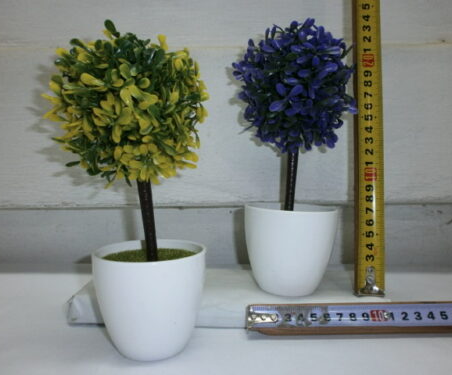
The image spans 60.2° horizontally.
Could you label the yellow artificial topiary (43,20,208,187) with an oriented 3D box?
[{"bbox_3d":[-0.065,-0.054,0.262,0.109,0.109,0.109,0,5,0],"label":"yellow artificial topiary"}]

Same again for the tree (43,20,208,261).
[{"bbox_3d":[-0.065,-0.029,0.264,0.109,0.159,0.109,0,5,0],"label":"tree"}]

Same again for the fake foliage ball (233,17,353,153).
[{"bbox_3d":[0.055,-0.082,0.323,0.104,0.107,0.104,0,5,0],"label":"fake foliage ball"}]

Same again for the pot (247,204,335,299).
[{"bbox_3d":[0.052,0.053,0.329,0.077,0.074,0.077,0,5,0],"label":"pot"}]

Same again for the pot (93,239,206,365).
[{"bbox_3d":[-0.052,0.079,0.272,0.077,0.074,0.077,0,5,0],"label":"pot"}]

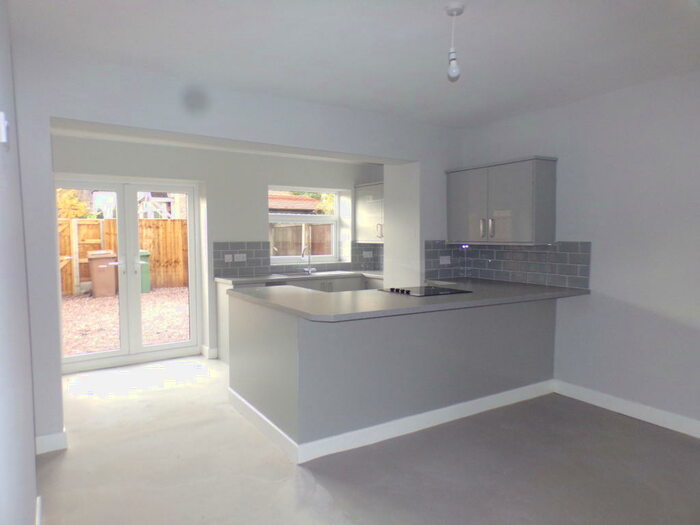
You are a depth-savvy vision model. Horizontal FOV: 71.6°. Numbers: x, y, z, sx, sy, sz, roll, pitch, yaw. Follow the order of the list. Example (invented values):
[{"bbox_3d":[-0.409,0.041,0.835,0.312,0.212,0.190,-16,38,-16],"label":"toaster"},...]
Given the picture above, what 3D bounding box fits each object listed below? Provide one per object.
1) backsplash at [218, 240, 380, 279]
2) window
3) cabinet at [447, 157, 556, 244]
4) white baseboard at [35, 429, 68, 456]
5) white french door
[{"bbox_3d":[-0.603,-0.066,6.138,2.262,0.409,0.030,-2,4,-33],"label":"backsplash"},{"bbox_3d":[-0.635,-0.471,6.420,1.189,0.990,0.070,-2,4,-33],"label":"window"},{"bbox_3d":[1.437,-0.564,4.748,0.310,0.783,1.090,-2,4,-33],"label":"cabinet"},{"bbox_3d":[-1.980,1.193,3.214,0.181,0.123,0.020,-2,4,-33],"label":"white baseboard"},{"bbox_3d":[-2.426,0.120,5.292,1.578,2.016,0.070,-2,4,-33],"label":"white french door"}]

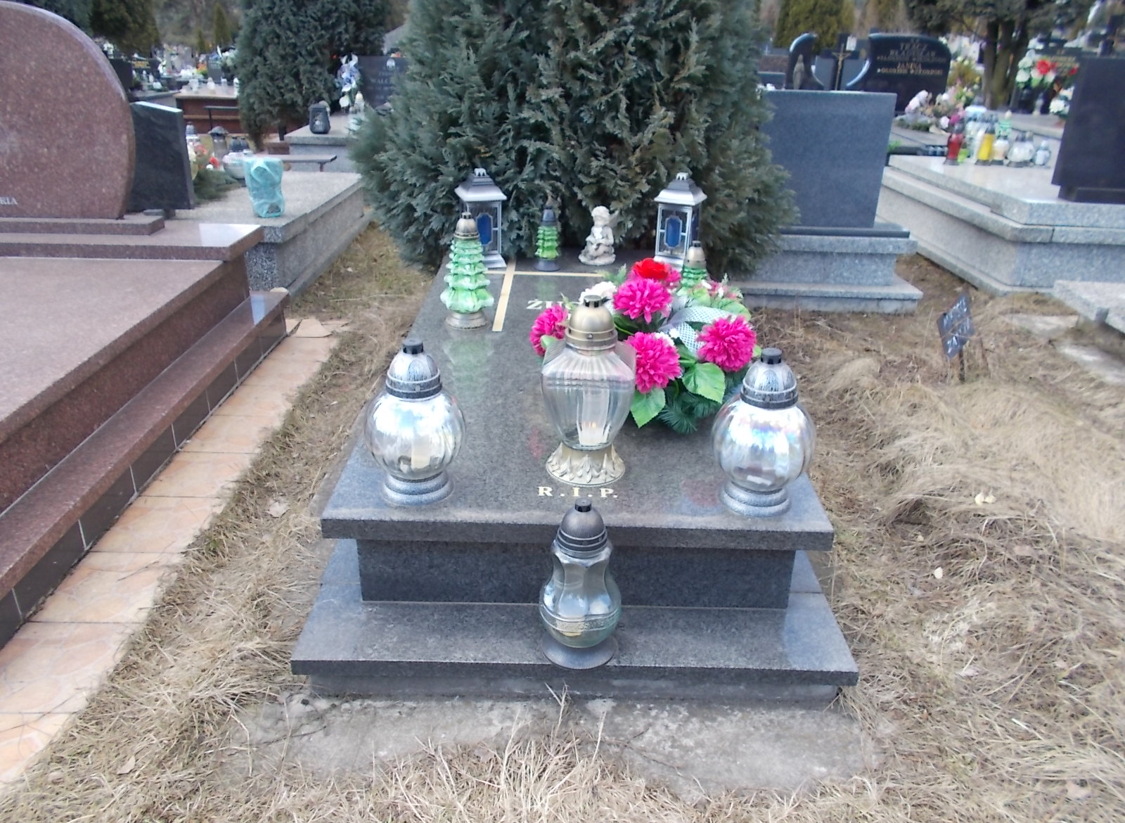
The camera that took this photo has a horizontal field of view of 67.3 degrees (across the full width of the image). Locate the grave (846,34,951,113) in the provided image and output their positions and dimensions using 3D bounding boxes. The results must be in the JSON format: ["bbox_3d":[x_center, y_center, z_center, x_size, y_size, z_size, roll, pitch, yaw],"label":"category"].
[{"bbox_3d":[3.410,-3.429,8.583,1.020,0.744,0.120,1,26,0],"label":"grave"}]

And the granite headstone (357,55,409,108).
[{"bbox_3d":[-1.662,-3.141,8.129,0.665,0.535,0.100,1,26,0],"label":"granite headstone"}]

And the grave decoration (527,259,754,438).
[{"bbox_3d":[0.212,-0.202,2.176,0.572,0.308,0.475,1,25,-1],"label":"grave decoration"}]

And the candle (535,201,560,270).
[{"bbox_3d":[-0.055,-0.669,3.250,0.102,0.229,0.102,1,25,-1],"label":"candle"}]

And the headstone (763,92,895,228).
[{"bbox_3d":[1.163,-1.168,3.914,0.637,0.601,0.086,1,25,-1],"label":"headstone"}]

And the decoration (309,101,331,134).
[{"bbox_3d":[-1.921,-2.331,6.702,0.155,0.237,0.150,1,26,0],"label":"decoration"}]

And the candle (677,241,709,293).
[{"bbox_3d":[0.454,-0.461,2.884,0.124,0.237,0.124,1,26,0],"label":"candle"}]

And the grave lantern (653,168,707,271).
[{"bbox_3d":[0.452,-0.746,3.299,0.164,0.359,0.164,13,27,23],"label":"grave lantern"}]

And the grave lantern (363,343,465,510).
[{"bbox_3d":[-0.290,0.013,1.665,0.199,0.320,0.199,1,25,-1],"label":"grave lantern"}]

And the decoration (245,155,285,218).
[{"bbox_3d":[-1.452,-1.100,4.149,0.178,0.264,0.173,1,25,-1],"label":"decoration"}]

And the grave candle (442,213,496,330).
[{"bbox_3d":[-0.298,-0.433,2.608,0.164,0.331,0.164,1,25,-1],"label":"grave candle"}]

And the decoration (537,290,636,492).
[{"bbox_3d":[0.061,-0.058,1.843,0.197,0.402,0.197,1,26,0],"label":"decoration"}]

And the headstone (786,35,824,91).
[{"bbox_3d":[2.290,-3.192,7.949,0.390,0.690,0.120,1,26,0],"label":"headstone"}]

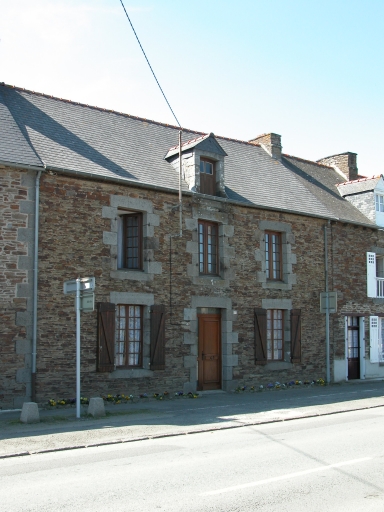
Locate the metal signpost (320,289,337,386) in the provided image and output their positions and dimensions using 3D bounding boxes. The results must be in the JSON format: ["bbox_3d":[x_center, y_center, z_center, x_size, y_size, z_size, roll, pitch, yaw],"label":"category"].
[{"bbox_3d":[4.523,2.683,22.477,0.130,3.030,0.700,6,-9,-40],"label":"metal signpost"}]

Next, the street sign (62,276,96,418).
[{"bbox_3d":[-2.394,1.960,14.537,0.140,2.930,1.270,6,-9,-40],"label":"street sign"}]

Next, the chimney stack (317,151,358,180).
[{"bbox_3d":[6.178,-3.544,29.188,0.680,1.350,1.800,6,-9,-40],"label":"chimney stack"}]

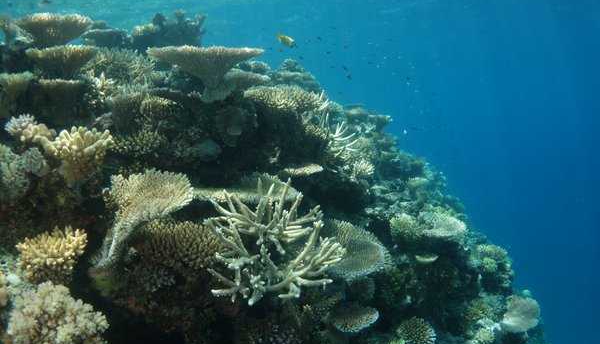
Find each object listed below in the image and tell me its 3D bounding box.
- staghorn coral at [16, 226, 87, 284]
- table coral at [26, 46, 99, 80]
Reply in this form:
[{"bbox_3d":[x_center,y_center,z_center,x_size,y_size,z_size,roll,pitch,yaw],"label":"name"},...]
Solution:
[{"bbox_3d":[-0.719,0.242,1.350,0.192,0.159,0.180,0,5,0],"label":"staghorn coral"},{"bbox_3d":[-1.196,-0.537,2.350,0.344,0.203,0.340,0,5,0],"label":"table coral"}]

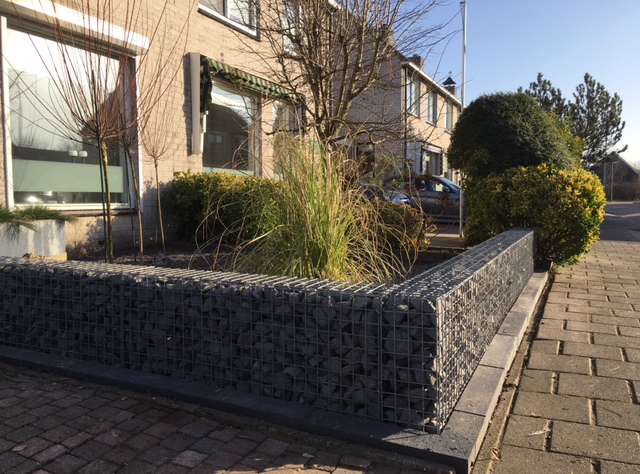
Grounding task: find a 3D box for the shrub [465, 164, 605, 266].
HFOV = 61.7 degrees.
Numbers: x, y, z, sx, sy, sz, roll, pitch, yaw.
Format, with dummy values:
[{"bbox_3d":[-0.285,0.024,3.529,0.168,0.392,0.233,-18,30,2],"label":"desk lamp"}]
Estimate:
[{"bbox_3d":[2.620,-0.285,6.619,1.700,1.280,1.350,2,4,26],"label":"shrub"}]

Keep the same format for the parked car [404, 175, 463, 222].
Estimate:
[{"bbox_3d":[2.873,-0.961,14.930,4.300,1.480,1.780,2,4,26],"label":"parked car"}]

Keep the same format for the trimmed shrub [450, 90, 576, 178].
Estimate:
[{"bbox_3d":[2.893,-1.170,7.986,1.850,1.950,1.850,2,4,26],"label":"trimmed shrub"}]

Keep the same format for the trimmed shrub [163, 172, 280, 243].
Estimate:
[{"bbox_3d":[-1.259,-0.384,7.378,0.850,0.930,1.950,2,4,26],"label":"trimmed shrub"}]

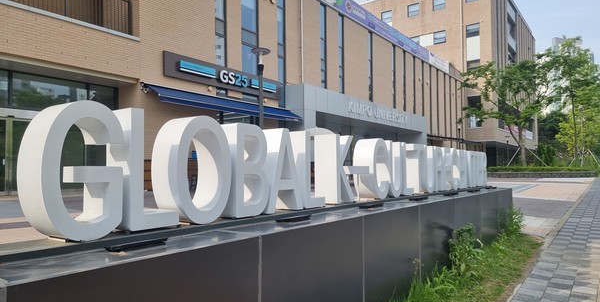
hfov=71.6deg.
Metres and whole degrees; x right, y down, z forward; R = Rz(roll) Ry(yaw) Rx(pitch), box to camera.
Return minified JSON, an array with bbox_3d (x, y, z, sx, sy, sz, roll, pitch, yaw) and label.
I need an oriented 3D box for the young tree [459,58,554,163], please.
[{"bbox_3d":[13.800,-2.350,28.000,5.700,7.300,5.400,-1,-2,0],"label":"young tree"}]

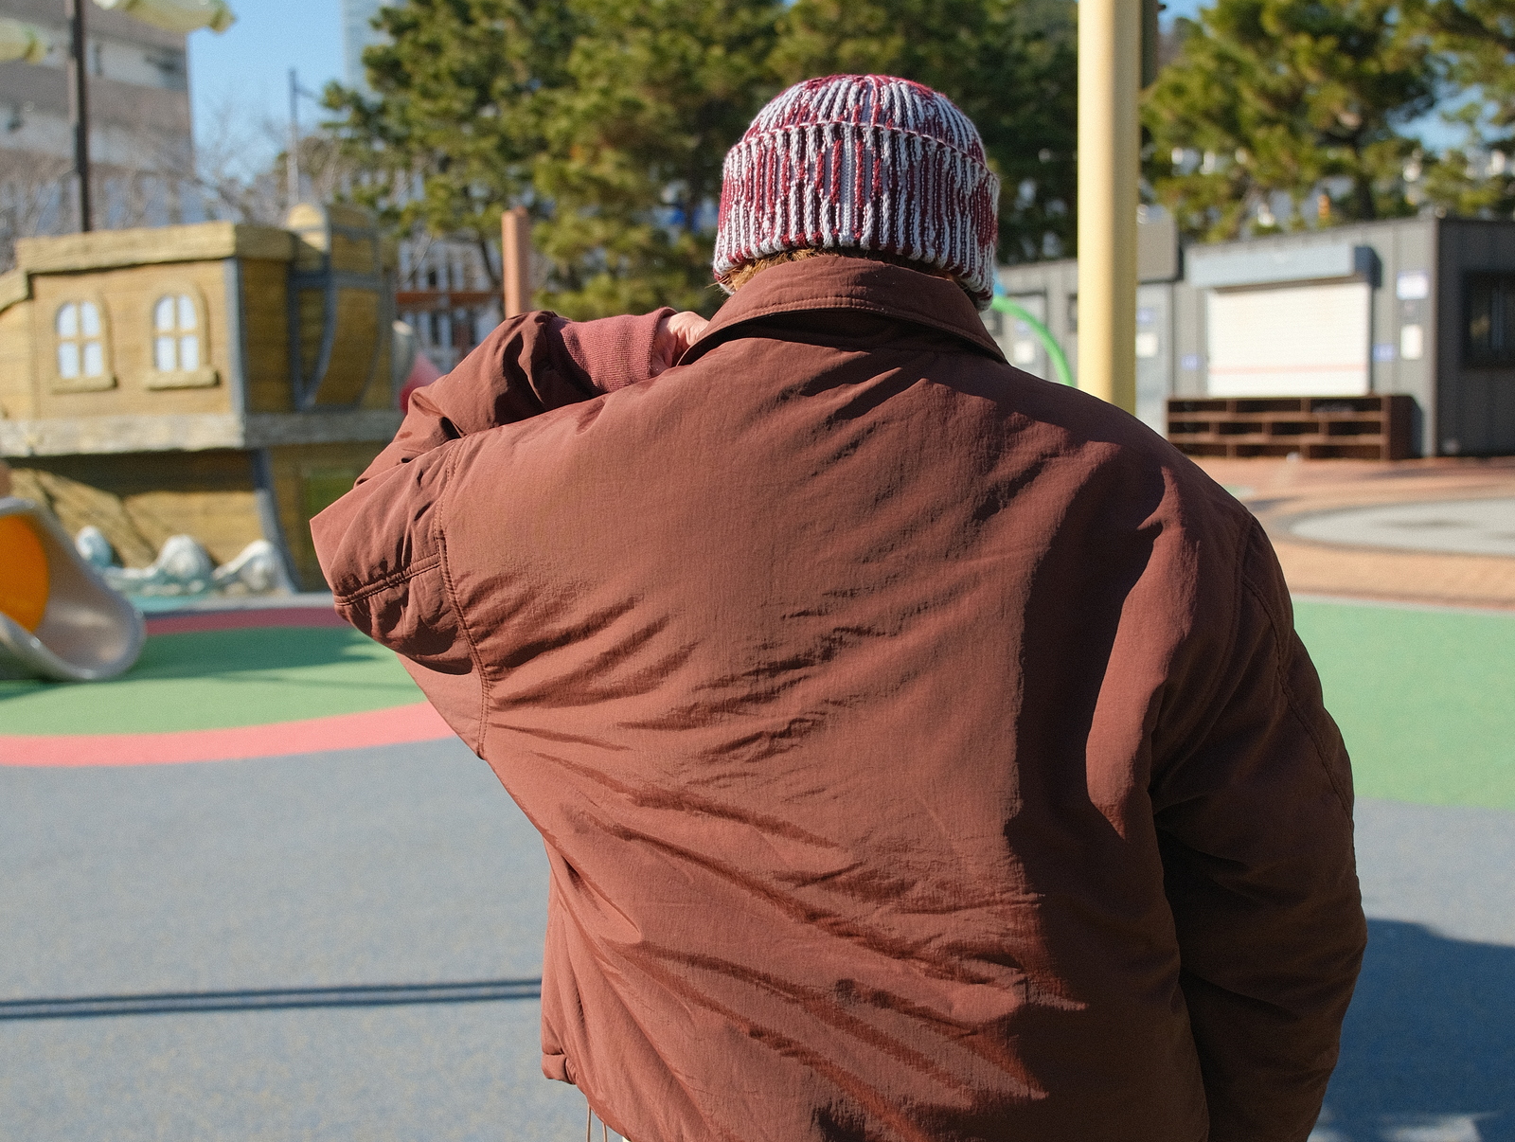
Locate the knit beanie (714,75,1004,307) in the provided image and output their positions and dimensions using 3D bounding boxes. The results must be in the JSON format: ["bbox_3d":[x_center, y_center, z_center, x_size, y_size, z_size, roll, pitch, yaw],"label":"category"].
[{"bbox_3d":[0.072,-0.280,1.420,0.200,0.160,0.230,3,-4,6],"label":"knit beanie"}]

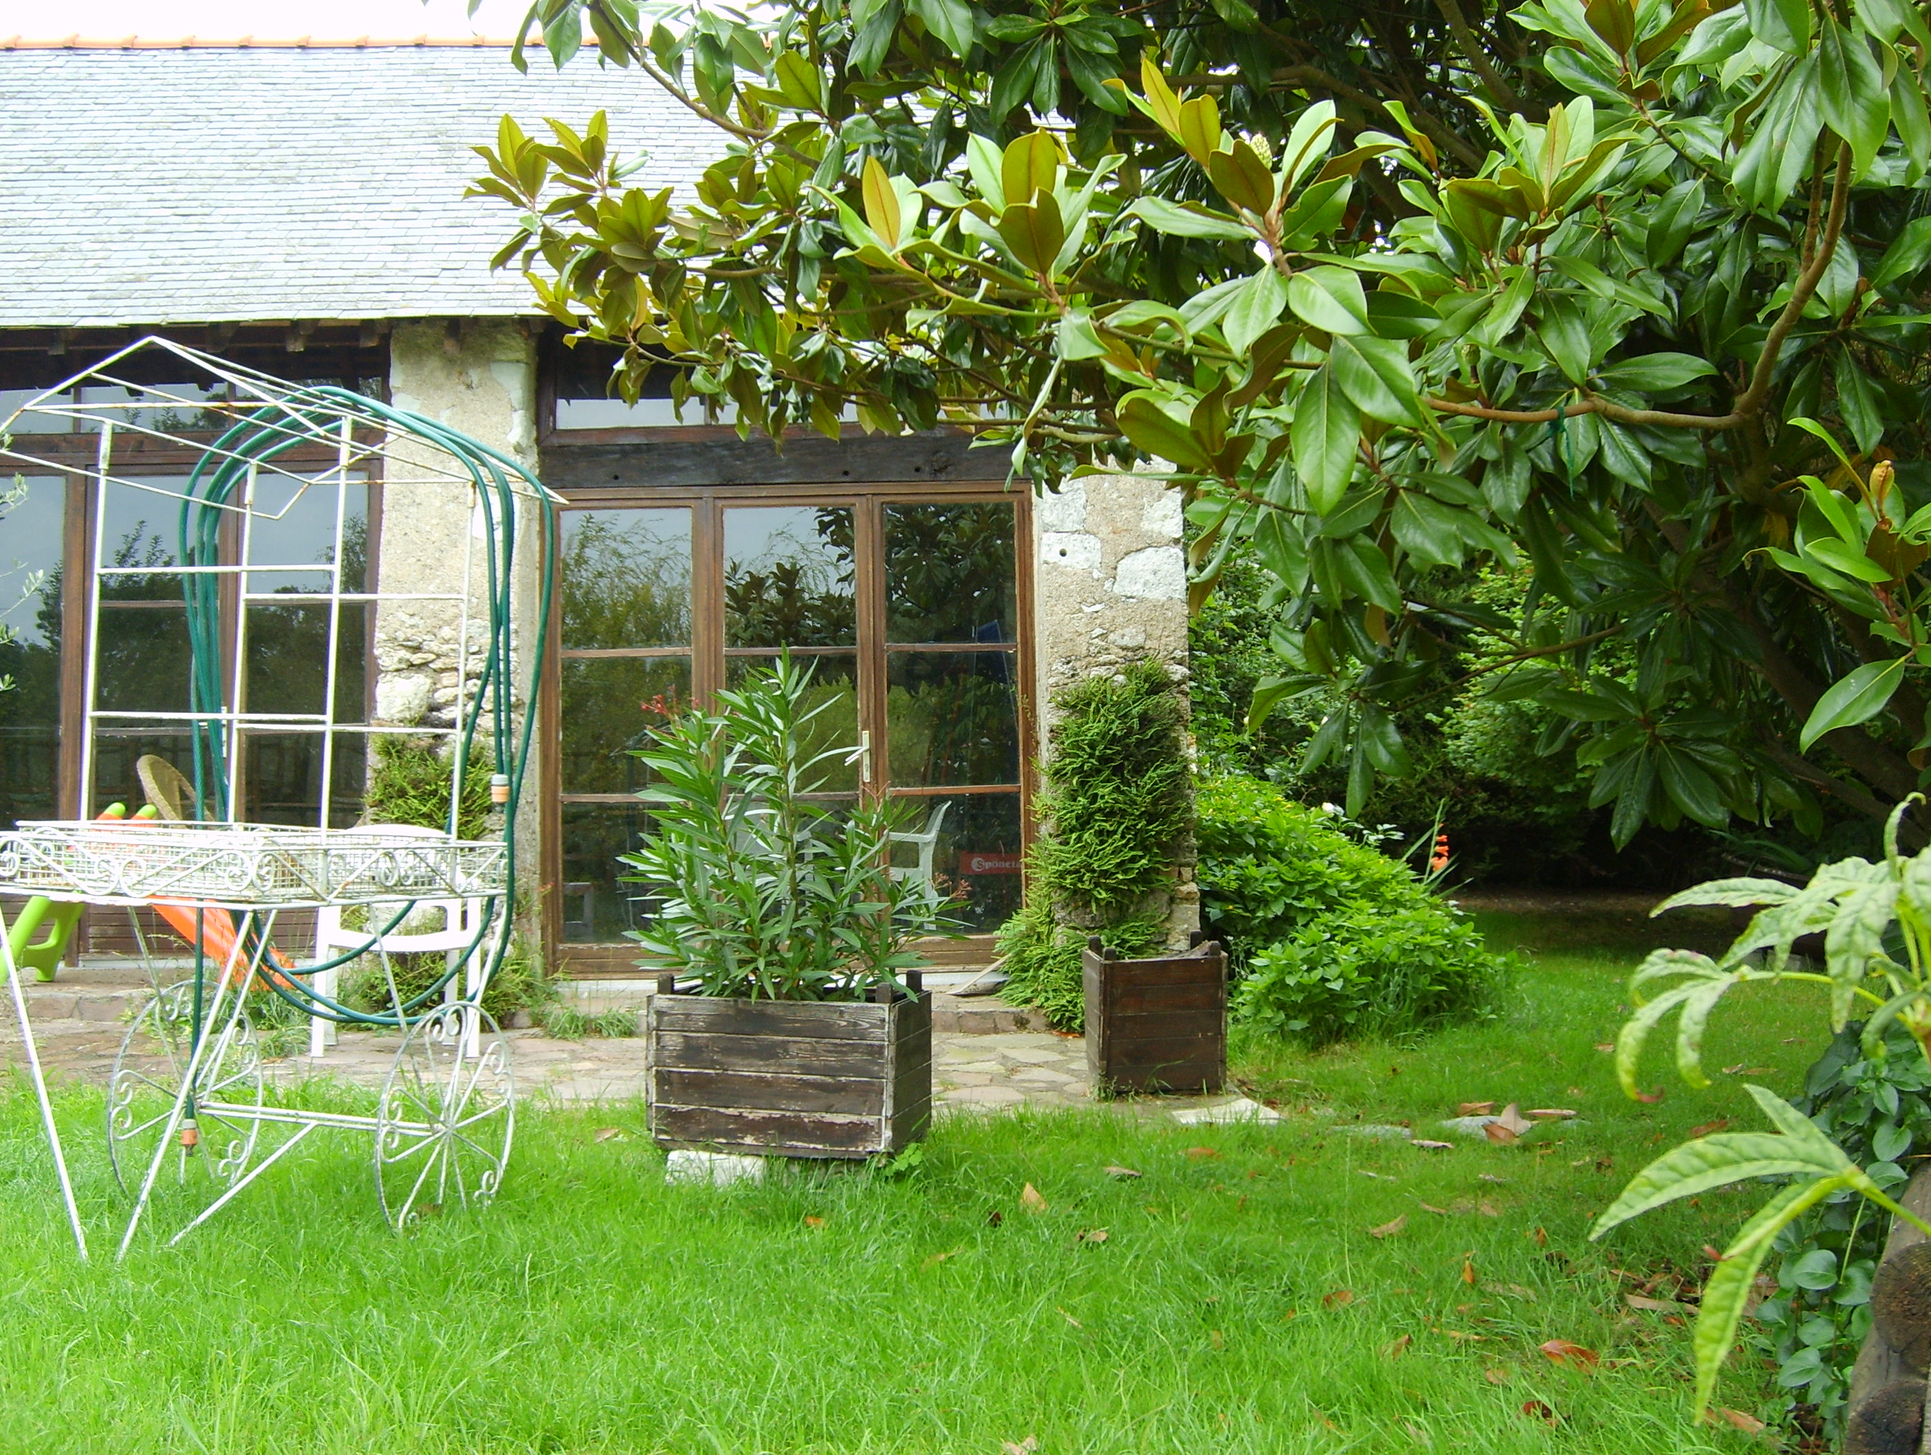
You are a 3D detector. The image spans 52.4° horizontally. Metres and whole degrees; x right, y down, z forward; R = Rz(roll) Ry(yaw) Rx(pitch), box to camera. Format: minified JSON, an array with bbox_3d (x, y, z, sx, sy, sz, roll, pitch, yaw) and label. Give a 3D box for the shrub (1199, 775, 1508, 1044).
[{"bbox_3d":[1.567,0.737,8.200,1.250,1.080,1.200,-1,-3,0],"label":"shrub"}]

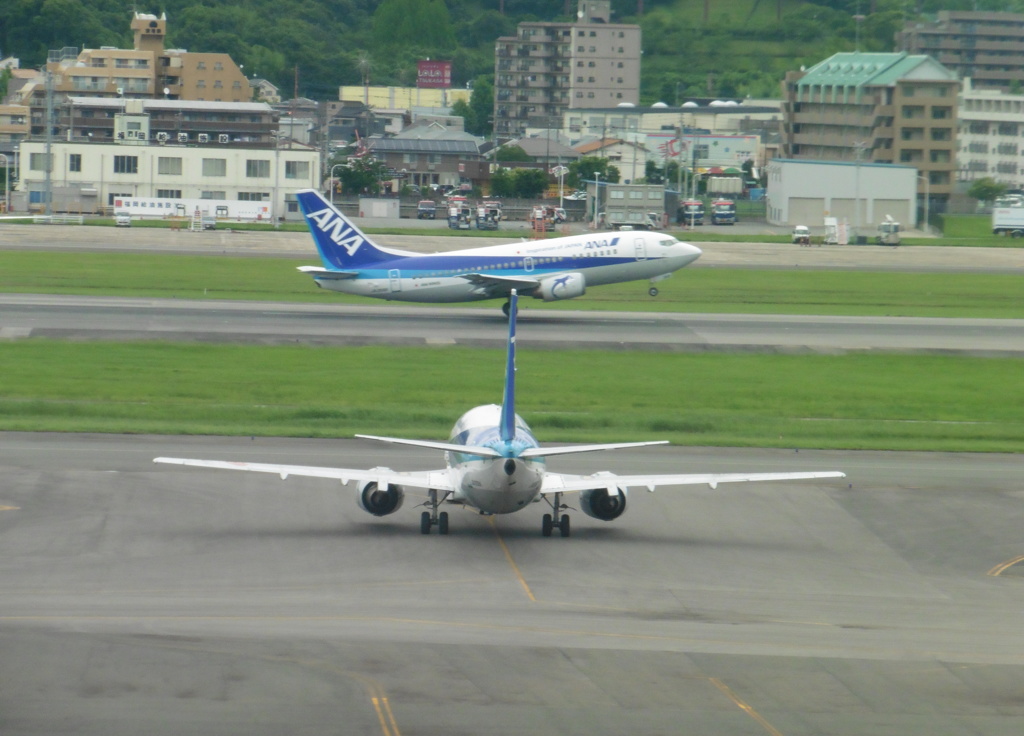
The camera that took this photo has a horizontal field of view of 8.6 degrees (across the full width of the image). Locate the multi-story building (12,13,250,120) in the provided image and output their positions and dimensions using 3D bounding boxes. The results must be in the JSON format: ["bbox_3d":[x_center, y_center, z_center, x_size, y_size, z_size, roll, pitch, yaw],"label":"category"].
[{"bbox_3d":[-62.036,-47.346,1119.492,38.300,22.000,18.000,1,3,-3],"label":"multi-story building"}]

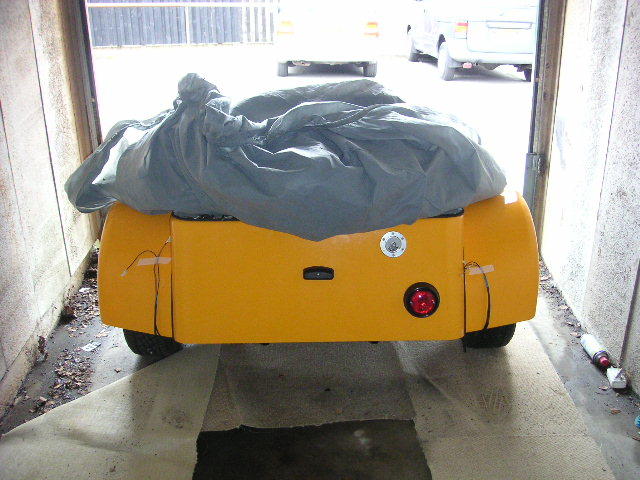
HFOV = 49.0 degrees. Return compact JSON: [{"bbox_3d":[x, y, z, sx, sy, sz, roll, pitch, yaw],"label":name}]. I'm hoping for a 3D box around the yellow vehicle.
[{"bbox_3d":[-0.011,-0.440,3.993,1.600,0.980,3.200,-1,21,0],"label":"yellow vehicle"}]

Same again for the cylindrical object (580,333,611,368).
[{"bbox_3d":[1.145,0.456,2.913,0.066,0.066,0.200,-1,21,-1],"label":"cylindrical object"}]

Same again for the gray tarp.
[{"bbox_3d":[-0.126,-0.466,3.059,1.680,0.520,1.500,-1,21,0],"label":"gray tarp"}]

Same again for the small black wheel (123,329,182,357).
[{"bbox_3d":[-0.665,0.203,2.930,0.195,0.570,0.570,-1,21,0],"label":"small black wheel"}]

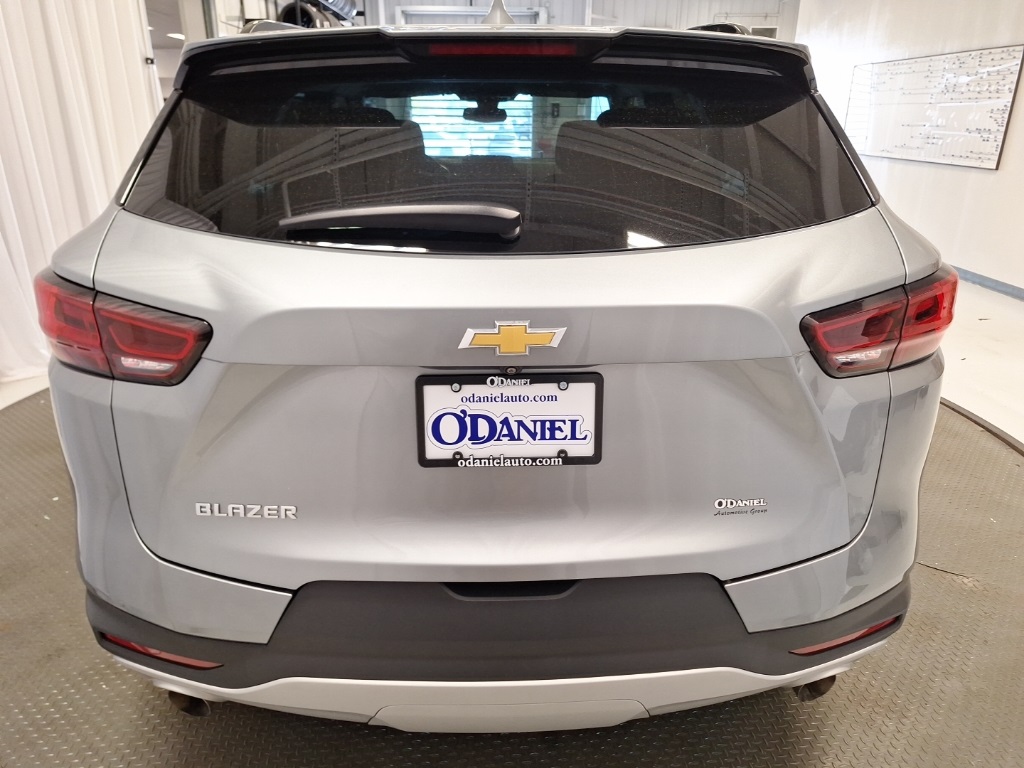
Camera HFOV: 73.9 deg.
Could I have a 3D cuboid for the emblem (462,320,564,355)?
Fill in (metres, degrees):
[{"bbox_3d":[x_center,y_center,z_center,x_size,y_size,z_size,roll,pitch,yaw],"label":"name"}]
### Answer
[{"bbox_3d":[0.001,-0.072,1.081,0.172,0.056,0.015,-1,15,-2],"label":"emblem"}]

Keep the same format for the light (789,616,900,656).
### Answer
[{"bbox_3d":[0.675,0.503,1.365,0.300,0.035,0.040,-7,21,-20],"label":"light"}]

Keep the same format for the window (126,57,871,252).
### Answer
[{"bbox_3d":[-0.014,-0.436,1.319,1.420,0.460,0.085,-1,-21,-2],"label":"window"}]

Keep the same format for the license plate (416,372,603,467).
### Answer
[{"bbox_3d":[-0.004,0.059,1.135,0.312,0.159,0.015,-1,13,-2],"label":"license plate"}]

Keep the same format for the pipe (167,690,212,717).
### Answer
[{"bbox_3d":[-0.676,0.658,1.511,0.100,0.085,0.130,4,20,11],"label":"pipe"}]

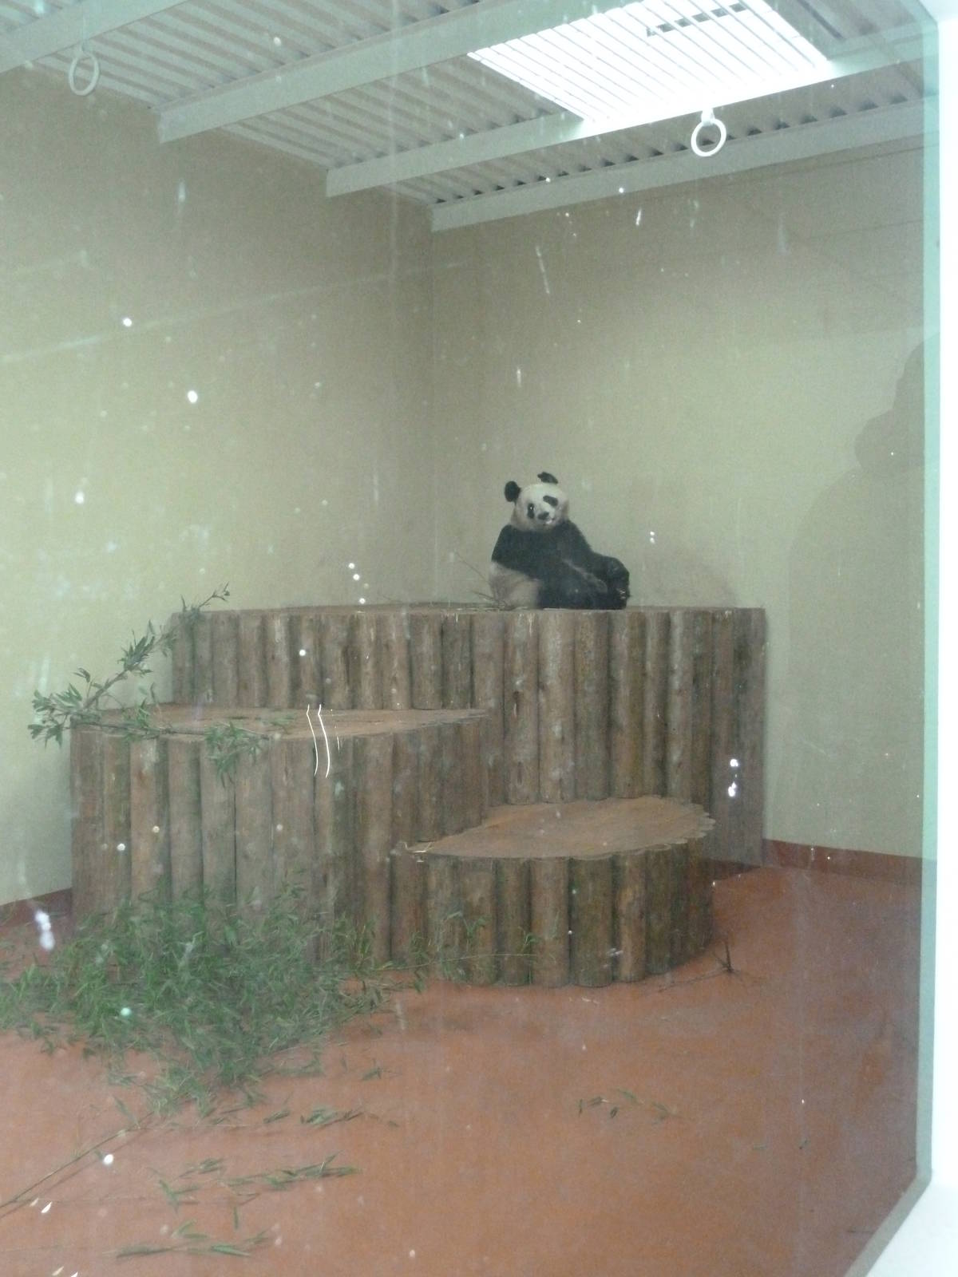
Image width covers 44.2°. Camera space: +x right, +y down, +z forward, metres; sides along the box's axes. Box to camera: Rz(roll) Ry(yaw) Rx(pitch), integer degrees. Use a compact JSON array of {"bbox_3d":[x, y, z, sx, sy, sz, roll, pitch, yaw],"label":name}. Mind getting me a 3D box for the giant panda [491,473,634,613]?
[{"bbox_3d":[0.450,-0.560,6.750,0.760,0.770,0.580,3,4,38],"label":"giant panda"}]

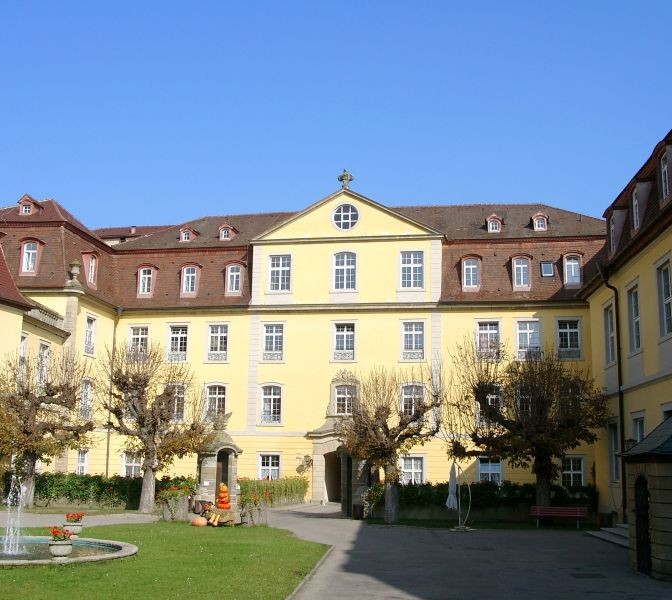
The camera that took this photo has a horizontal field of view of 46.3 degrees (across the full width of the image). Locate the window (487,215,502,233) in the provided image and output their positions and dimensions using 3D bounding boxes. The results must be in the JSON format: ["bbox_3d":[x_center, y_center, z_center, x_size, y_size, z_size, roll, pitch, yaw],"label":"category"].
[{"bbox_3d":[9.577,-4.460,47.450,0.965,1.118,1.100,-1,-12,10],"label":"window"}]

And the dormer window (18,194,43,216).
[{"bbox_3d":[-19.206,-5.820,49.514,1.098,1.411,0.950,-1,-12,10],"label":"dormer window"}]

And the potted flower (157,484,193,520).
[{"bbox_3d":[-5.985,7.641,29.769,1.120,1.280,1.020,-1,-12,10],"label":"potted flower"}]

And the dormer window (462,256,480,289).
[{"bbox_3d":[7.641,-1.391,44.158,1.070,2.059,0.850,-1,-12,11],"label":"dormer window"}]

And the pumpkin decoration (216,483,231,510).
[{"bbox_3d":[-3.980,6.952,27.800,0.495,0.991,0.495,3,-12,-7],"label":"pumpkin decoration"}]

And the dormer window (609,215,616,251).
[{"bbox_3d":[12.884,-2.961,36.260,0.800,1.950,1.100,0,-12,4],"label":"dormer window"}]

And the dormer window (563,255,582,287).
[{"bbox_3d":[12.972,-1.505,43.100,1.070,1.926,0.850,-1,-12,11],"label":"dormer window"}]

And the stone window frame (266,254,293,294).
[{"bbox_3d":[-2.991,-1.370,41.766,1.422,2.131,0.250,-1,-12,10],"label":"stone window frame"}]

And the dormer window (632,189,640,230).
[{"bbox_3d":[14.235,-4.181,36.282,0.700,2.132,1.260,0,-12,5],"label":"dormer window"}]

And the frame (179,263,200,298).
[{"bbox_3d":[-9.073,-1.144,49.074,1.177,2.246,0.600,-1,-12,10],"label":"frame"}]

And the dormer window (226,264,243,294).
[{"bbox_3d":[-5.900,-1.097,46.844,1.084,2.003,0.850,-1,-12,11],"label":"dormer window"}]

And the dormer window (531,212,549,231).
[{"bbox_3d":[12.020,-4.467,46.483,0.990,1.155,1.200,-1,-12,11],"label":"dormer window"}]

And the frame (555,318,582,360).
[{"bbox_3d":[12.625,2.109,42.632,1.438,2.411,0.250,-1,-12,10],"label":"frame"}]

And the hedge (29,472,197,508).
[{"bbox_3d":[-10.003,8.701,35.868,8.041,1.420,1.200,-1,-12,11],"label":"hedge"}]

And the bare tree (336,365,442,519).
[{"bbox_3d":[1.947,5.210,28.332,3.857,5.536,3.664,1,-12,0],"label":"bare tree"}]

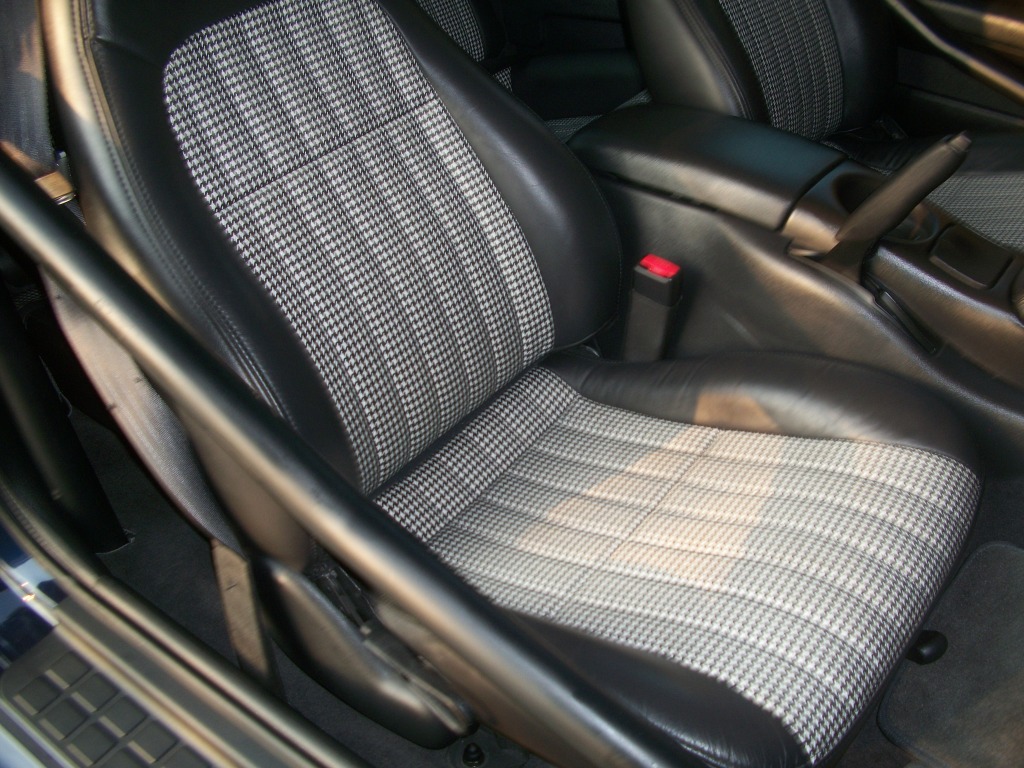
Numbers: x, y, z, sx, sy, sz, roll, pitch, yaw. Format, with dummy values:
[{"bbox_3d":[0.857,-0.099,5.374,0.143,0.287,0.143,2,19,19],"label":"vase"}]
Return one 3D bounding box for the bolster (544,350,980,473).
[{"bbox_3d":[0.277,0.031,1.155,0.470,0.120,0.140,15,40,25],"label":"bolster"}]

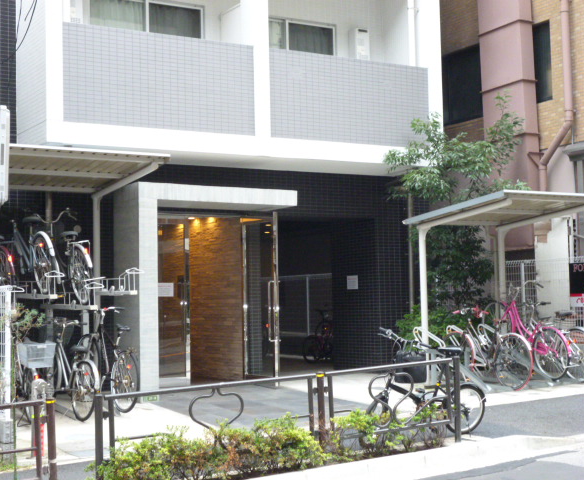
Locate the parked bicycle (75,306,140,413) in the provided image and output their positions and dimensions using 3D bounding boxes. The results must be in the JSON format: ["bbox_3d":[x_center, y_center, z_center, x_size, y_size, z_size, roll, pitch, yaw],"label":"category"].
[{"bbox_3d":[-2.106,1.346,11.875,0.550,1.060,1.760,1,3,-33],"label":"parked bicycle"}]

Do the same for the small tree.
[{"bbox_3d":[2.358,-0.146,14.754,2.000,4.064,1.900,-1,-4,0],"label":"small tree"}]

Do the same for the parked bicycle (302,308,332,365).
[{"bbox_3d":[0.564,1.673,18.253,0.520,1.030,1.540,1,-5,-30],"label":"parked bicycle"}]

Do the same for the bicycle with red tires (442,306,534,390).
[{"bbox_3d":[2.343,1.283,12.578,0.560,1.000,1.780,1,-4,-30],"label":"bicycle with red tires"}]

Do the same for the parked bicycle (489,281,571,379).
[{"bbox_3d":[3.001,1.126,13.364,0.560,1.050,1.745,1,11,-31],"label":"parked bicycle"}]

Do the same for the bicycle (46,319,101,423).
[{"bbox_3d":[-2.513,1.405,11.571,0.560,1.030,1.800,1,2,-31],"label":"bicycle"}]

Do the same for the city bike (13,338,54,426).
[{"bbox_3d":[-2.889,1.420,11.274,0.550,1.030,1.800,1,1,-31],"label":"city bike"}]

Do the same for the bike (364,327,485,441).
[{"bbox_3d":[1.299,1.391,10.078,1.520,1.060,0.520,1,-5,-30],"label":"bike"}]

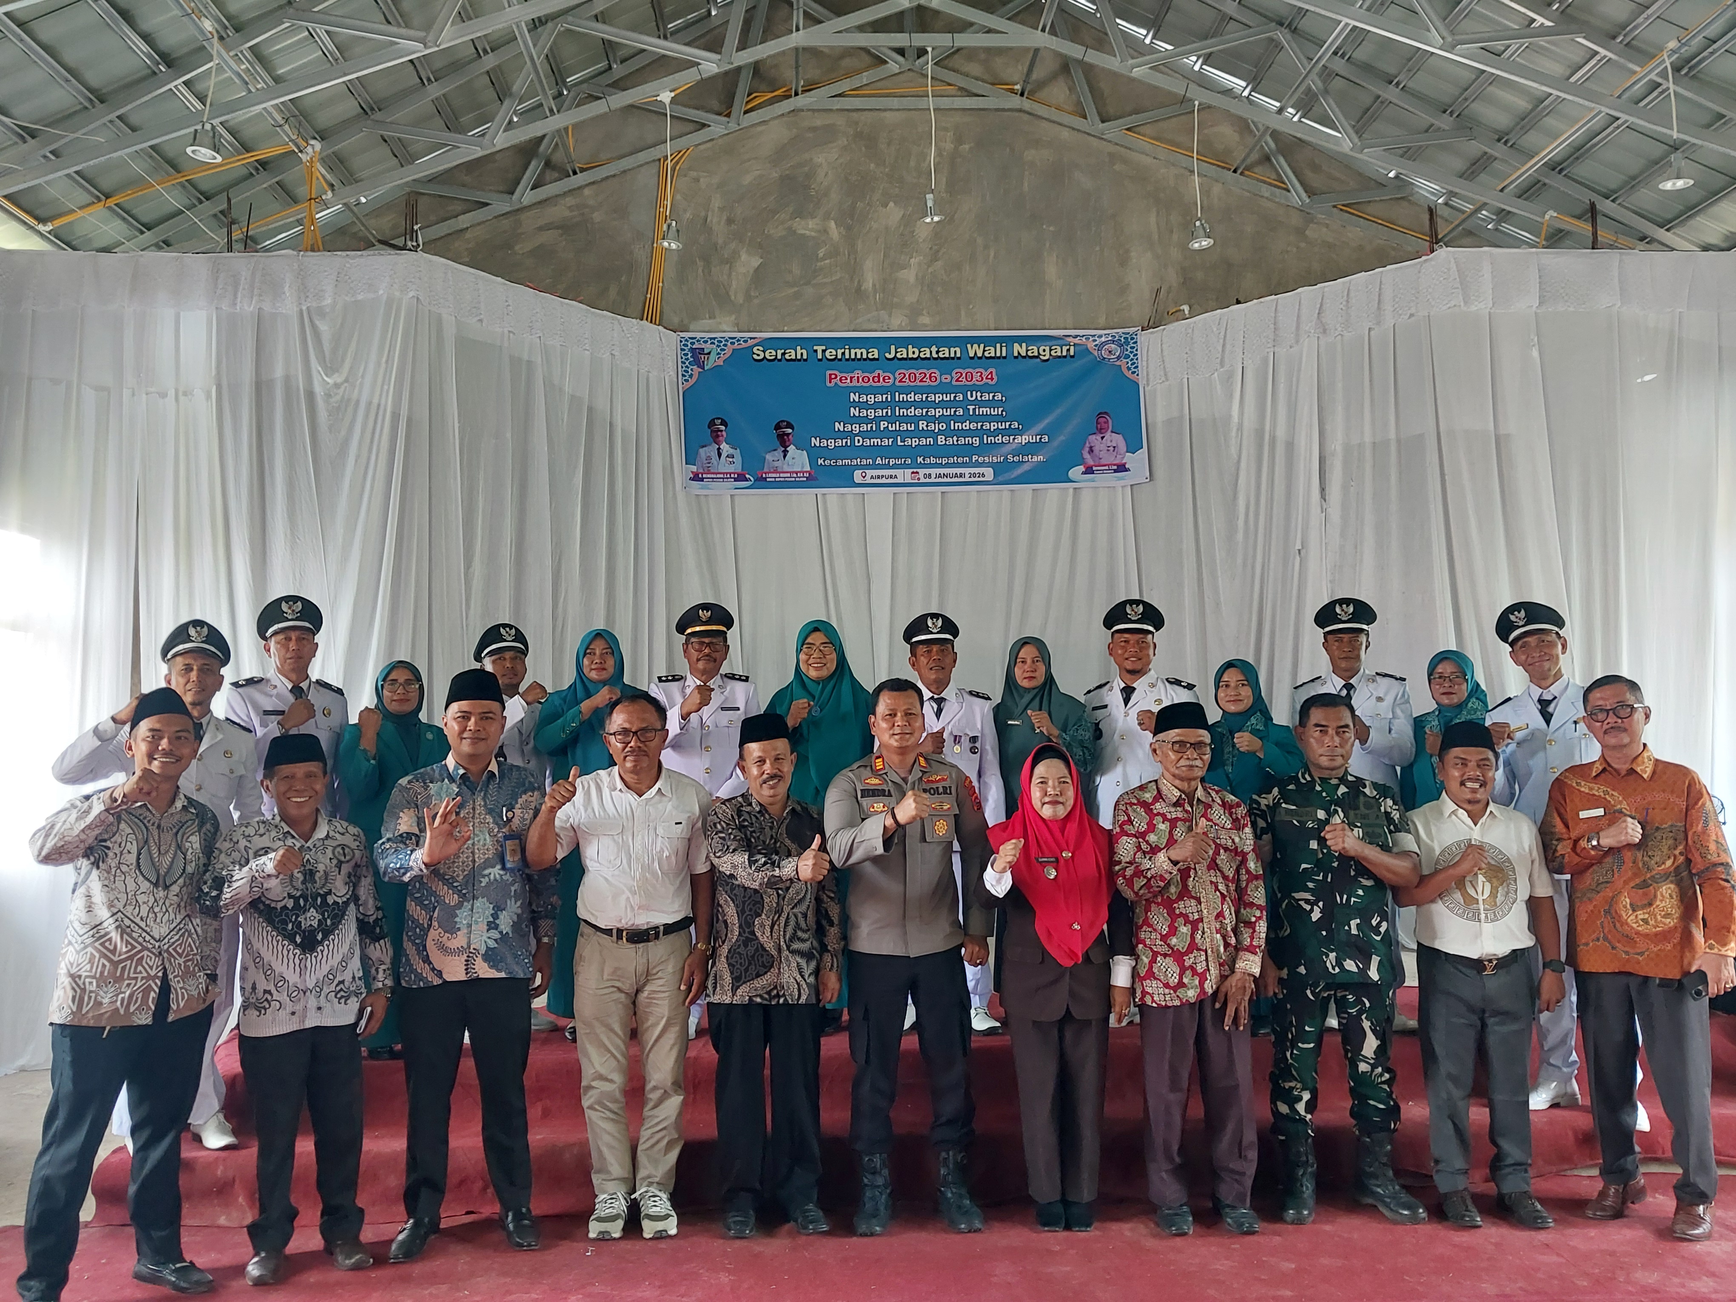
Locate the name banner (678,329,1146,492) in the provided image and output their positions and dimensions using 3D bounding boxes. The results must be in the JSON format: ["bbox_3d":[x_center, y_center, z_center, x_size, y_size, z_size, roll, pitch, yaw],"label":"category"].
[{"bbox_3d":[0.295,-1.545,9.590,2.960,1.010,0.030,-1,-4,-3],"label":"name banner"}]

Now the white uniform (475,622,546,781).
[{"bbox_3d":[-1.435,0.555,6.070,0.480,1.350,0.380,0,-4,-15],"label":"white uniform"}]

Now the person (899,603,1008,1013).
[{"bbox_3d":[0.298,0.681,6.305,0.550,1.710,0.380,0,-5,2],"label":"person"}]

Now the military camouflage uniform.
[{"bbox_3d":[1.560,1.010,5.039,0.540,1.231,0.380,-2,-4,12],"label":"military camouflage uniform"}]

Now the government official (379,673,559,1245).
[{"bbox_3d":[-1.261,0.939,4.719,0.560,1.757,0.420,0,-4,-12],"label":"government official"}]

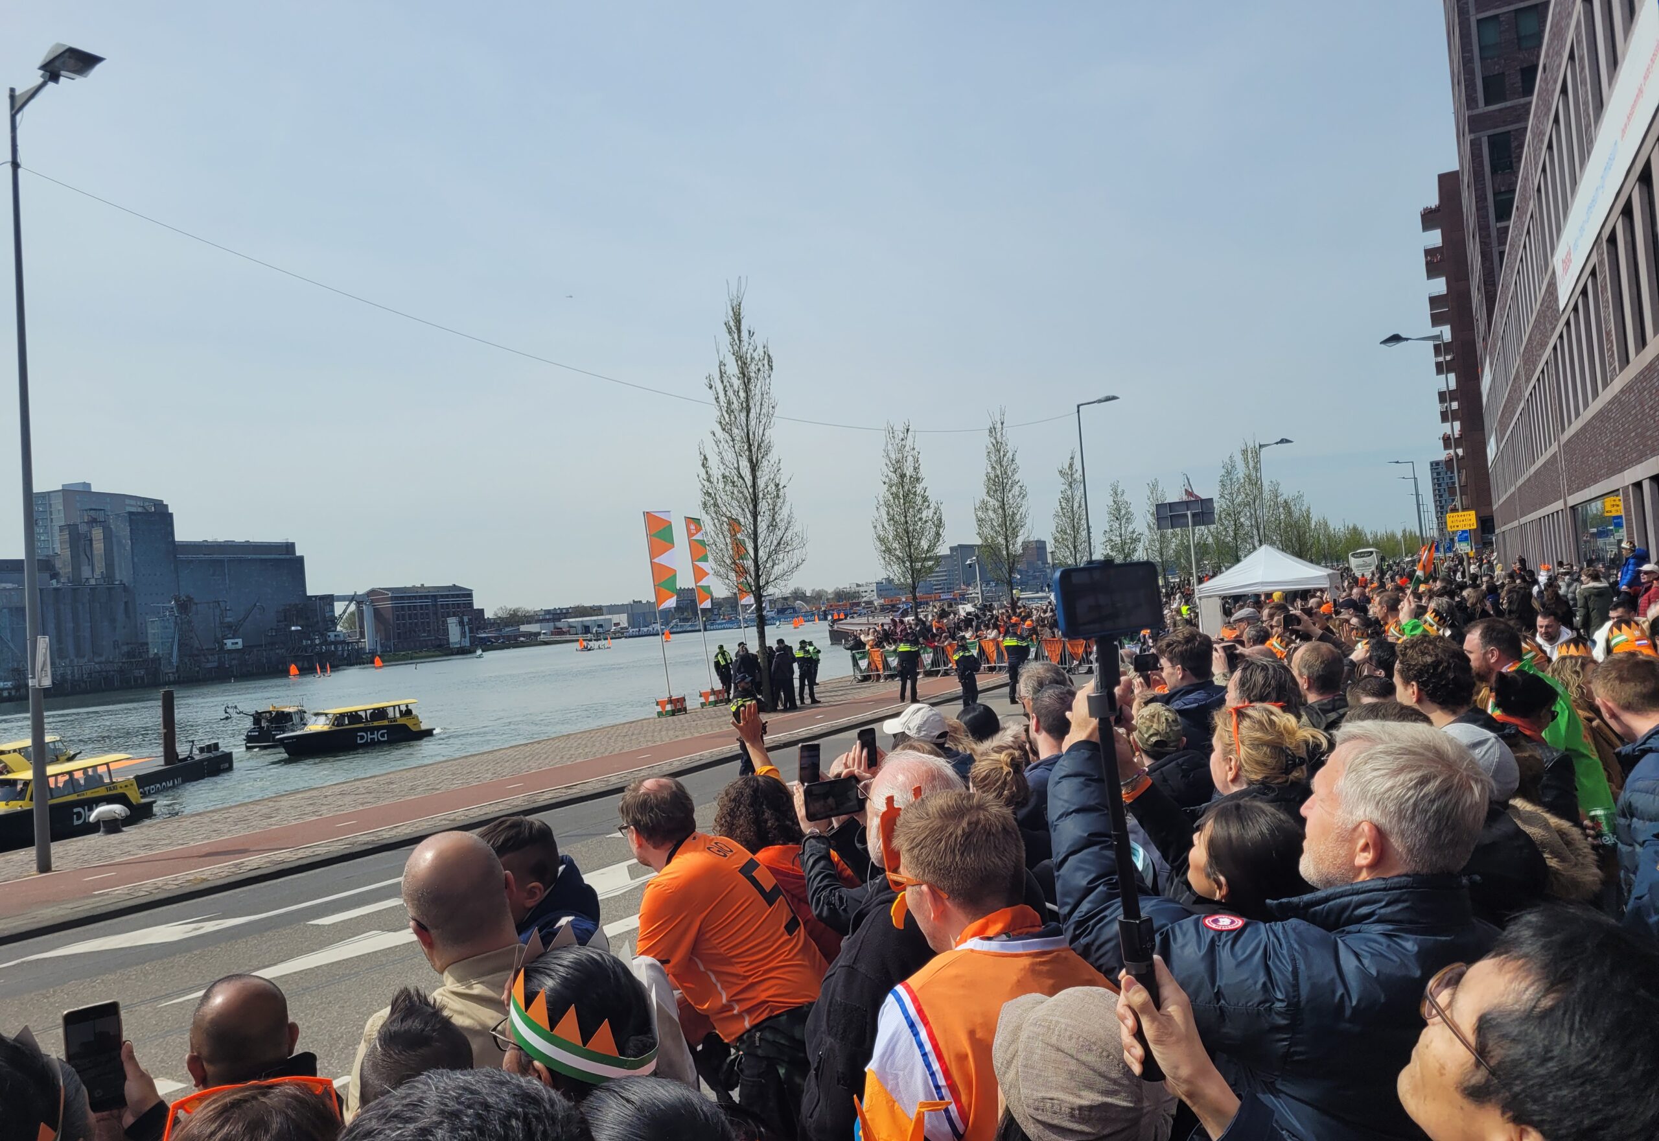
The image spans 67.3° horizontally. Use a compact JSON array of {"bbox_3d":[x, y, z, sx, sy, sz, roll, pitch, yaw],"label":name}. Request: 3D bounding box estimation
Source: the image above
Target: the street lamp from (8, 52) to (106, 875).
[{"bbox_3d":[-9.545,-1.317,15.563,1.750,10.170,0.500,-6,-2,26],"label":"street lamp"}]

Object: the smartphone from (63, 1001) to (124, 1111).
[{"bbox_3d":[-1.062,0.704,1.800,0.072,0.148,0.009,-6,-10,-21],"label":"smartphone"}]

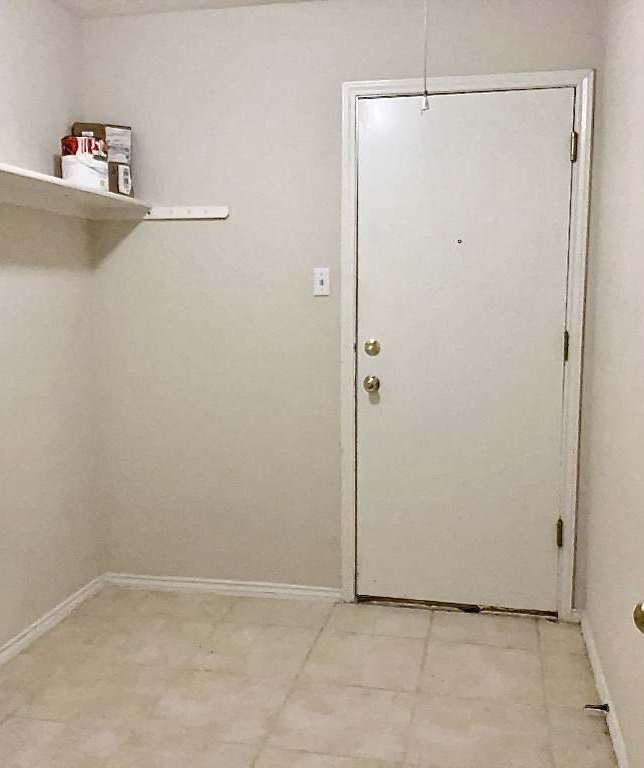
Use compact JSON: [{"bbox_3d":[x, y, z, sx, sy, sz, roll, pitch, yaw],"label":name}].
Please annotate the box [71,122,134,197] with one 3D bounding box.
[{"bbox_3d":[-0.880,-0.879,3.204,0.216,0.281,0.140,-3,7,-22],"label":"box"}]

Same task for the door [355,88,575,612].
[{"bbox_3d":[0.548,-0.104,3.188,0.815,2.030,0.045,1,7,12],"label":"door"}]

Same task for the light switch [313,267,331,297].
[{"bbox_3d":[-0.002,-0.414,3.239,0.070,0.115,0.013,1,7,12],"label":"light switch"}]

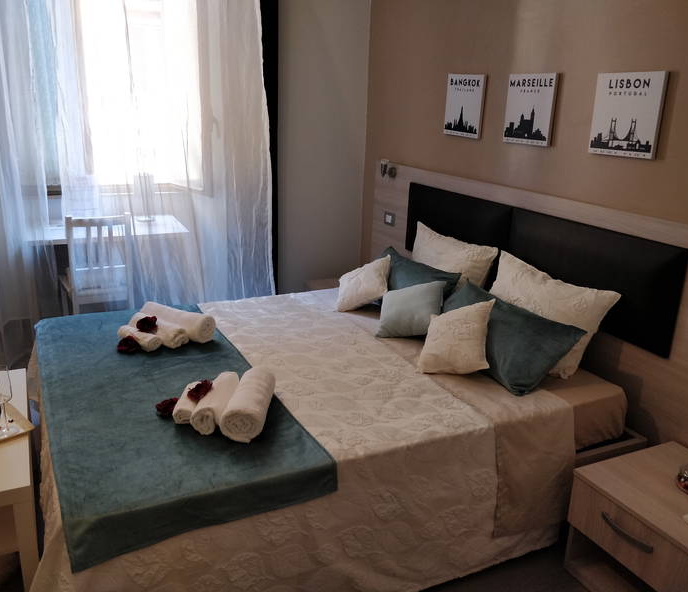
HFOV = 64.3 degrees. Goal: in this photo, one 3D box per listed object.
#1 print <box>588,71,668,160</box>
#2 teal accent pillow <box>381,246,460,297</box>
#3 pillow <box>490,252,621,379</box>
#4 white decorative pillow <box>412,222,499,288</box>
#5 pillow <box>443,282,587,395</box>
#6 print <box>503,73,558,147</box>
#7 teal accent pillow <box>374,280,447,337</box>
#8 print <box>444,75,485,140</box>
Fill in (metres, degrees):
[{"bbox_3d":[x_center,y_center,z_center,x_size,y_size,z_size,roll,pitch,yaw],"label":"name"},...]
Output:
[{"bbox_3d":[1.078,-0.689,2.088,0.022,0.305,0.300,-7,21,-25],"label":"print"},{"bbox_3d":[0.306,-0.042,2.821,0.140,0.380,0.650,35,-1,-32],"label":"teal accent pillow"},{"bbox_3d":[0.841,0.067,2.422,0.150,0.410,0.690,20,8,-31],"label":"pillow"},{"bbox_3d":[0.536,-0.156,3.023,0.150,0.410,0.690,20,8,-31],"label":"white decorative pillow"},{"bbox_3d":[0.646,0.153,2.340,0.380,0.140,0.660,-47,32,-5],"label":"pillow"},{"bbox_3d":[0.856,-0.855,2.515,0.022,0.305,0.300,-7,21,-25],"label":"print"},{"bbox_3d":[0.309,0.060,2.522,0.310,0.110,0.300,-11,43,28],"label":"teal accent pillow"},{"bbox_3d":[0.646,-1.010,2.918,0.022,0.305,0.300,-7,21,-25],"label":"print"}]

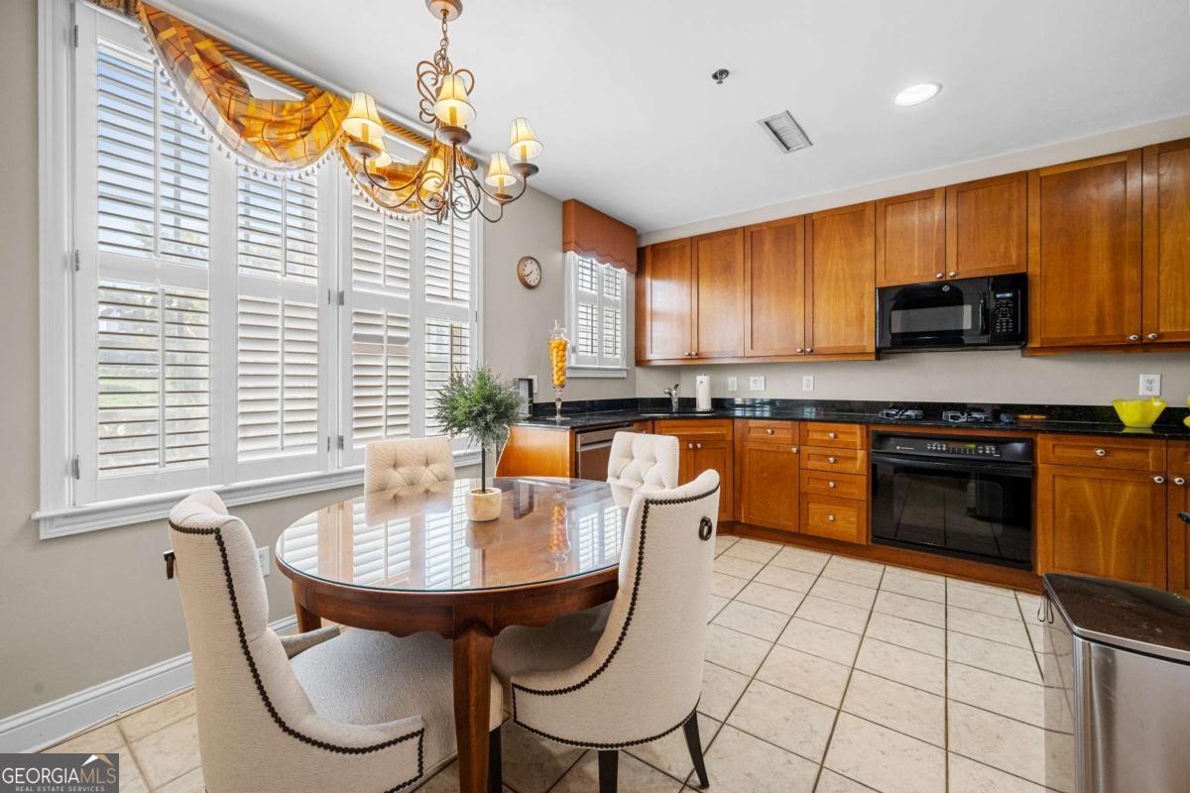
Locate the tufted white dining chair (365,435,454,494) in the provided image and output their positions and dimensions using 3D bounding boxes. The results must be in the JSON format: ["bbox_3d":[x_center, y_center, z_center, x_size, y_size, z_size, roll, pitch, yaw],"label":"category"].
[{"bbox_3d":[-0.639,0.654,1.860,0.530,0.930,0.640,-1,2,-42],"label":"tufted white dining chair"}]

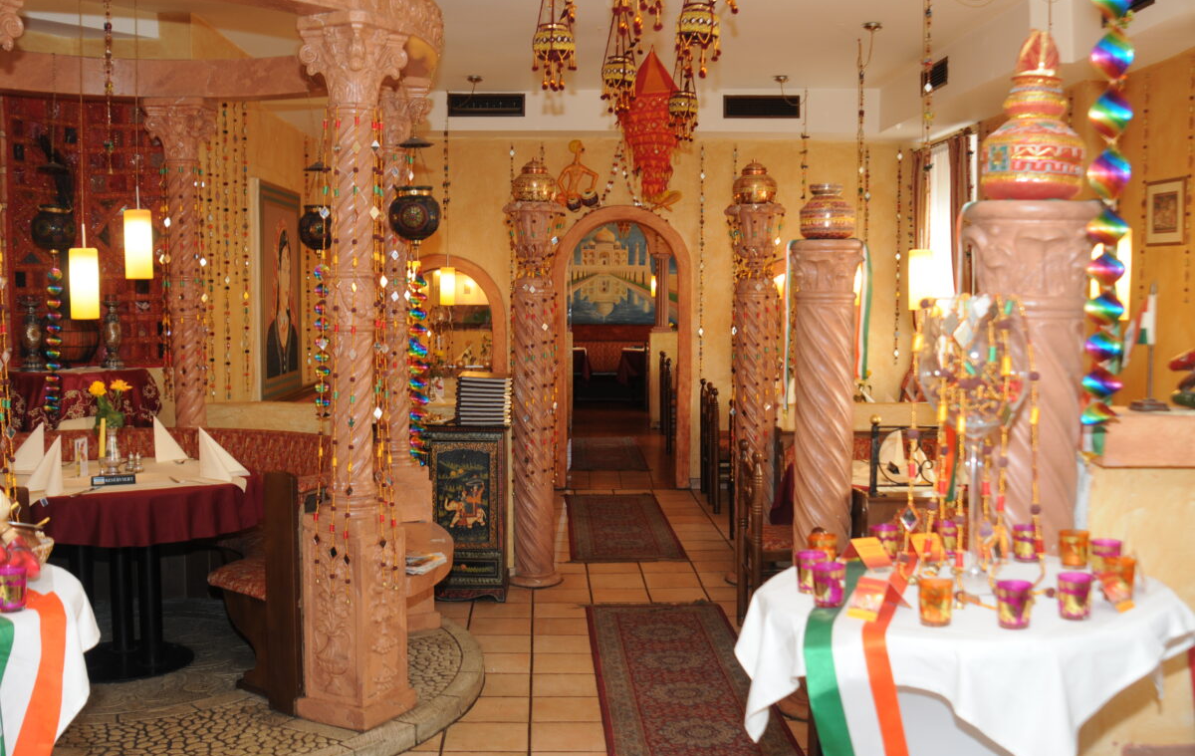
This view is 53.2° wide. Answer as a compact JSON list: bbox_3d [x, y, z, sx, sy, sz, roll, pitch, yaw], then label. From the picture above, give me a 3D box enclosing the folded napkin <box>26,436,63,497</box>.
[{"bbox_3d":[-2.144,0.343,4.623,0.155,0.205,0.170,-3,6,-37],"label":"folded napkin"}]

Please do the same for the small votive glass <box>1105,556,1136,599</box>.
[{"bbox_3d":[0.919,0.353,2.103,0.054,0.068,0.054,0,4,-3],"label":"small votive glass"}]

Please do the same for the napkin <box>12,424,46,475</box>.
[{"bbox_3d":[-2.453,0.299,5.175,0.140,0.200,0.150,1,5,15],"label":"napkin"}]

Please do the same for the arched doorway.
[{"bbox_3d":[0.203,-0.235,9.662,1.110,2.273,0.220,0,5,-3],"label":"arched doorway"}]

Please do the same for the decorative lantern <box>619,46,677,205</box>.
[{"bbox_3d":[0.324,-1.504,7.109,0.410,0.920,0.410,0,4,-3],"label":"decorative lantern"}]

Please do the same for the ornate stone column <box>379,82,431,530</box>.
[{"bbox_3d":[-0.921,-0.095,5.464,0.300,2.505,0.300,-3,6,-32],"label":"ornate stone column"}]

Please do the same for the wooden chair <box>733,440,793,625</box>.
[{"bbox_3d":[0.915,0.771,5.597,0.460,0.906,0.470,0,4,-3],"label":"wooden chair"}]

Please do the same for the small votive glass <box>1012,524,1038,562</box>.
[{"bbox_3d":[0.857,0.333,2.393,0.054,0.068,0.054,0,4,-3],"label":"small votive glass"}]

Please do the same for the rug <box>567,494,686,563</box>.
[{"bbox_3d":[0.149,1.017,8.404,0.710,0.010,2.410,0,4,-3],"label":"rug"}]

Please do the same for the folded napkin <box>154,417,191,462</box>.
[{"bbox_3d":[-1.958,0.278,5.483,0.155,0.195,0.160,3,6,33],"label":"folded napkin"}]

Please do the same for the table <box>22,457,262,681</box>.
[{"bbox_3d":[-1.918,0.800,4.964,1.140,0.770,1.140,0,4,-3],"label":"table"}]

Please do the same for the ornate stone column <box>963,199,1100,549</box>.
[{"bbox_3d":[0.977,0.536,2.760,0.360,1.865,0.360,2,5,20],"label":"ornate stone column"}]

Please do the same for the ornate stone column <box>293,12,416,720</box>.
[{"bbox_3d":[-0.886,-0.009,4.344,0.300,2.515,0.300,2,5,25],"label":"ornate stone column"}]

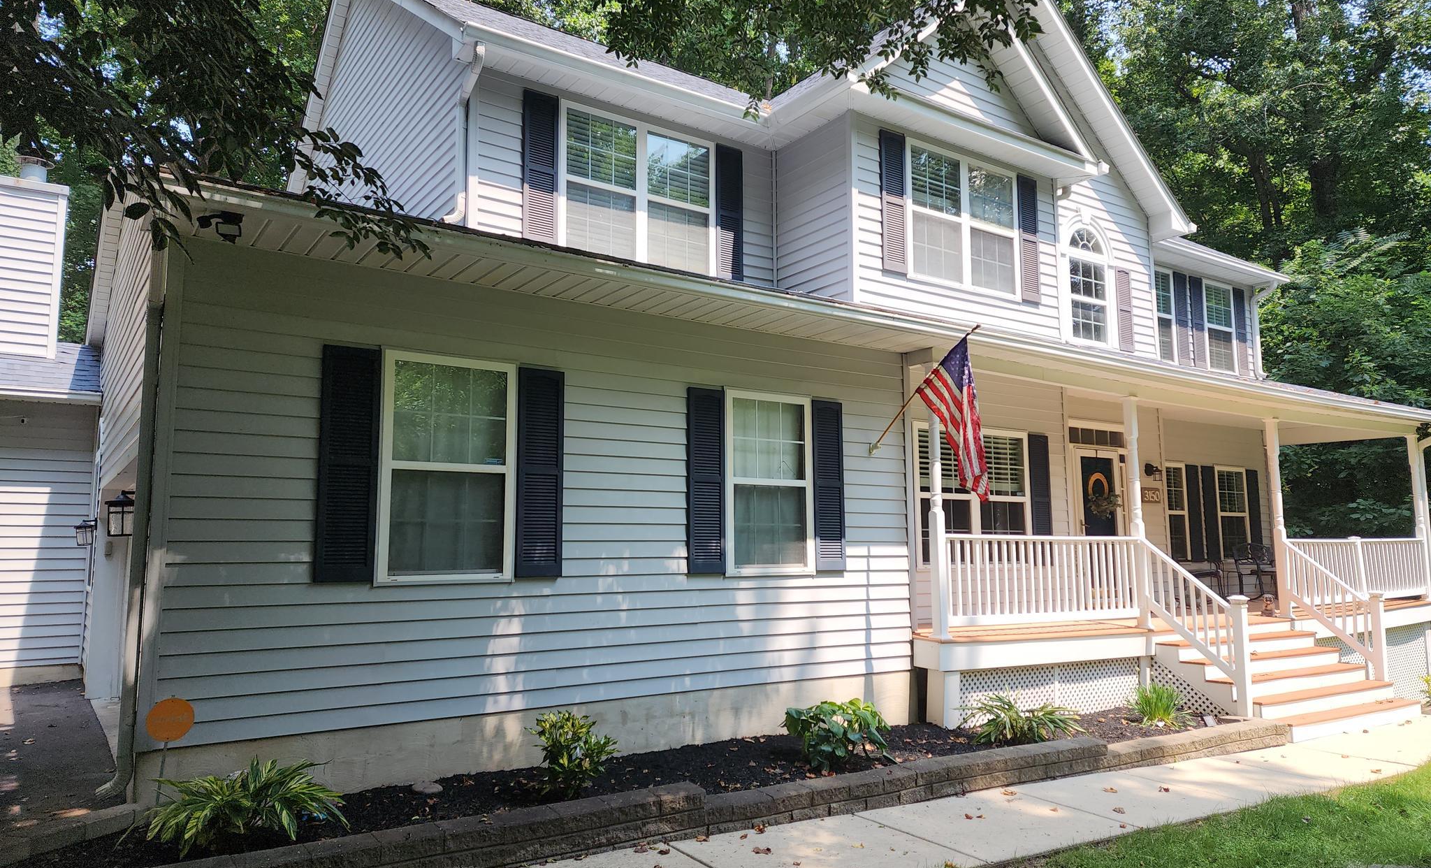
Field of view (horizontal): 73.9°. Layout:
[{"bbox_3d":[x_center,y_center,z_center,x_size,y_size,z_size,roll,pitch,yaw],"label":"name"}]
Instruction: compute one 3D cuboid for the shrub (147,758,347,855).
[{"bbox_3d":[-2.432,1.865,4.975,0.950,0.400,0.800,4,-8,-35],"label":"shrub"}]

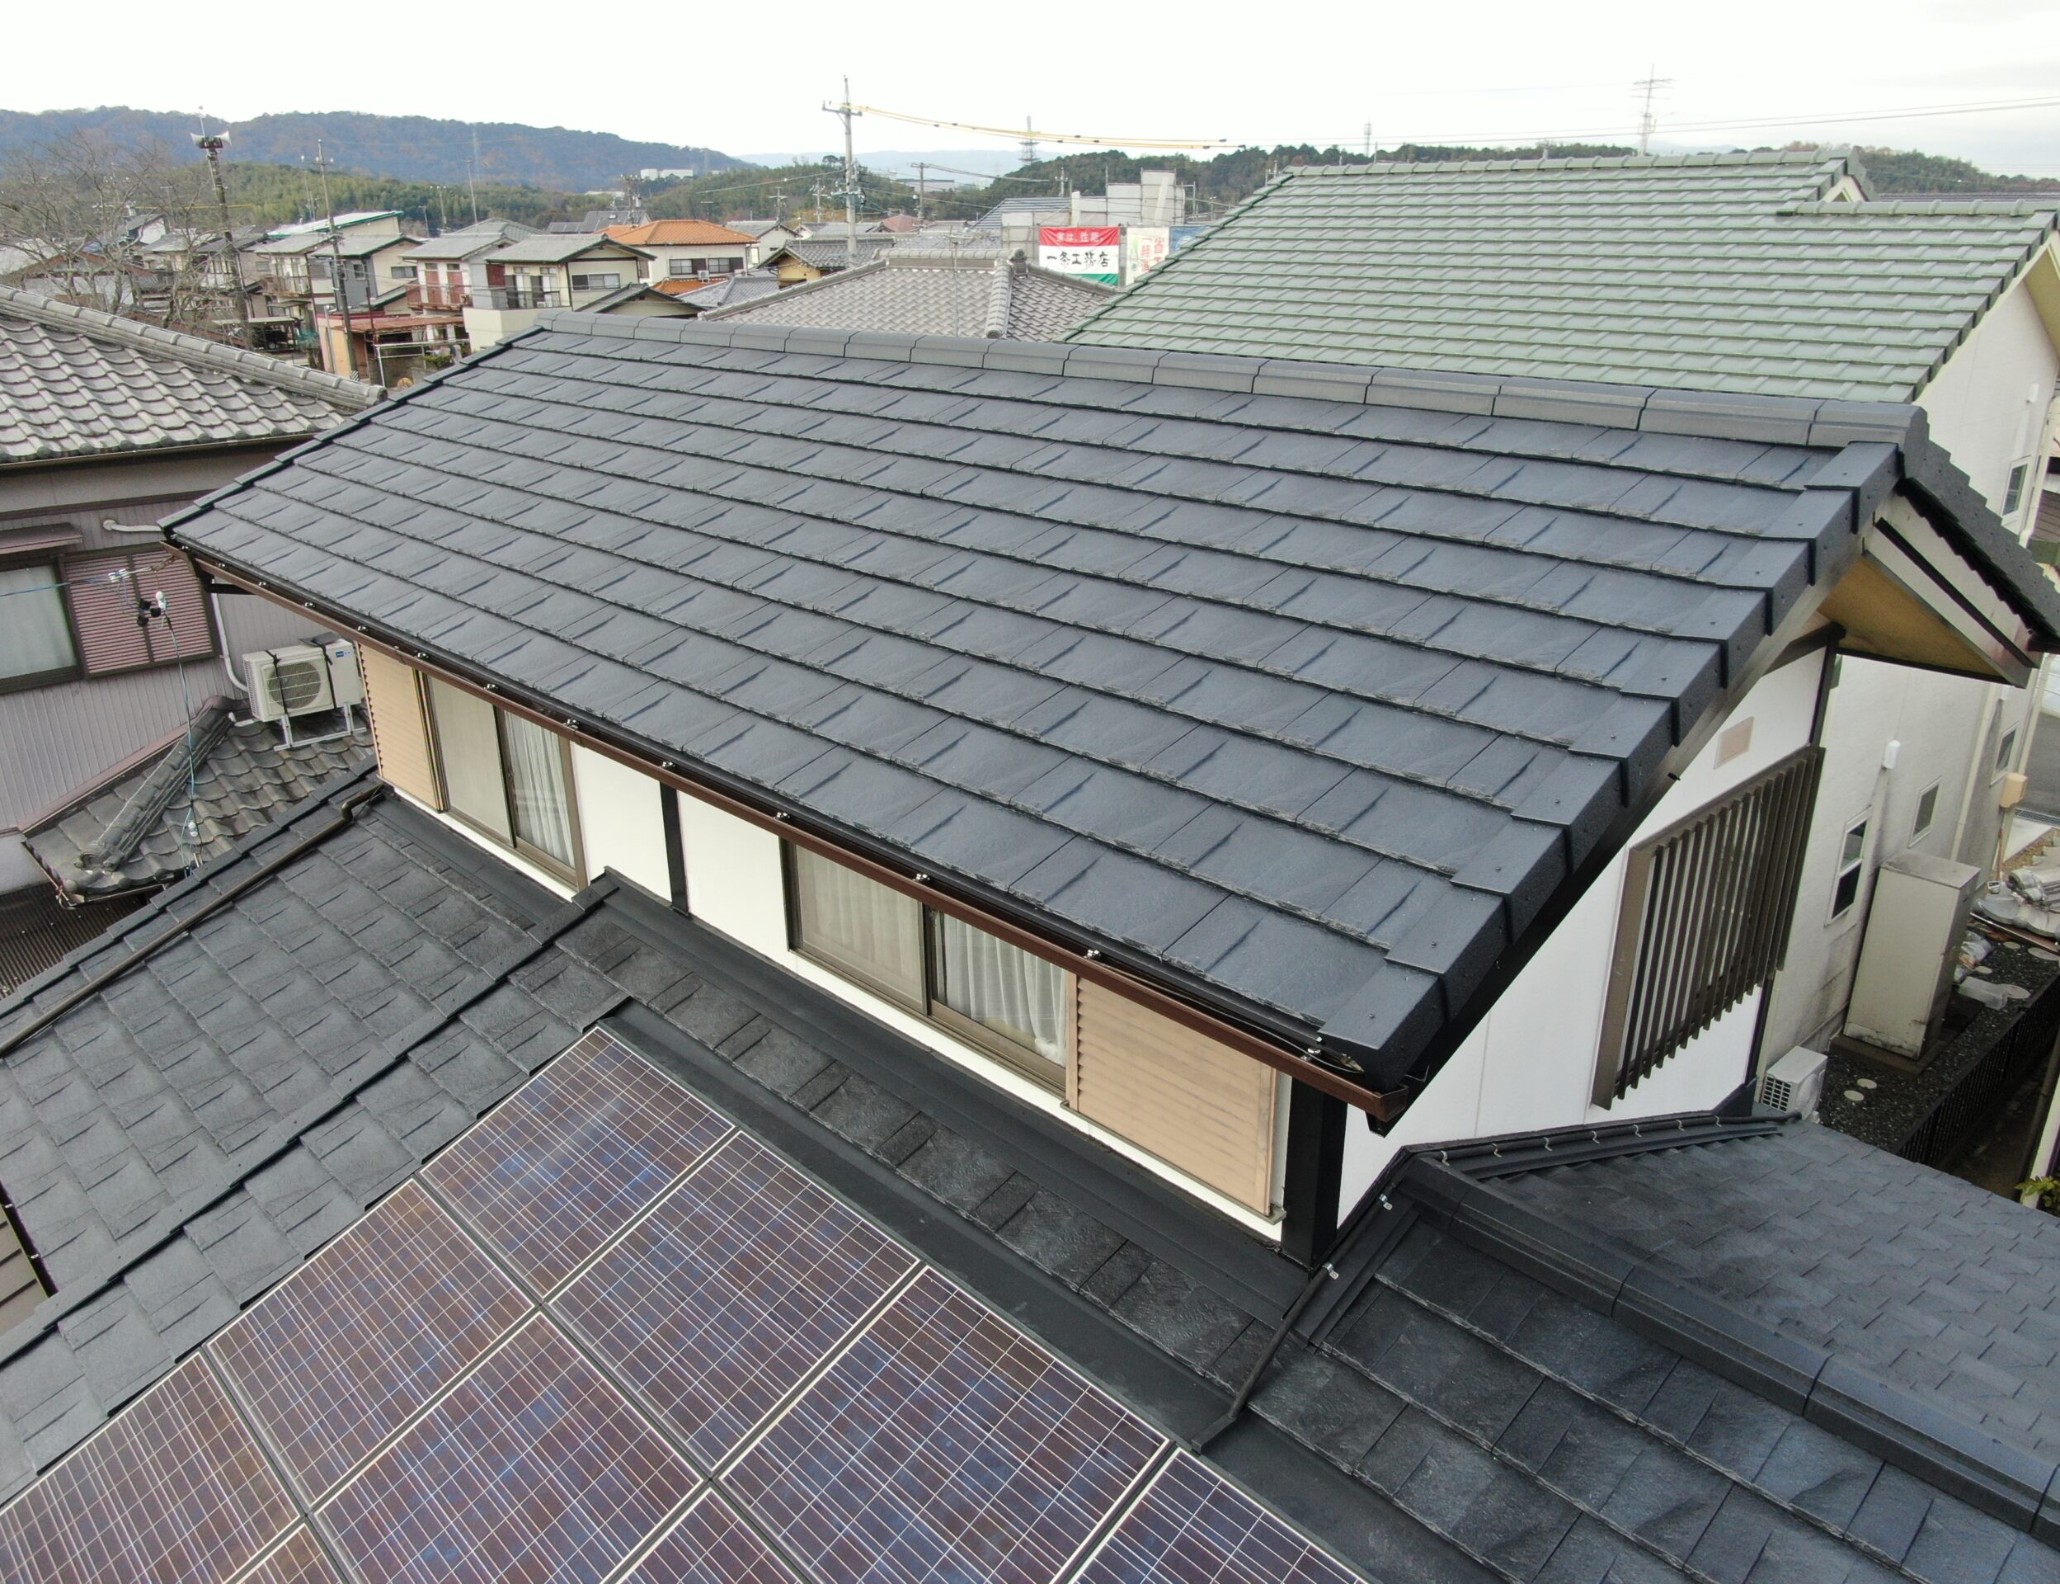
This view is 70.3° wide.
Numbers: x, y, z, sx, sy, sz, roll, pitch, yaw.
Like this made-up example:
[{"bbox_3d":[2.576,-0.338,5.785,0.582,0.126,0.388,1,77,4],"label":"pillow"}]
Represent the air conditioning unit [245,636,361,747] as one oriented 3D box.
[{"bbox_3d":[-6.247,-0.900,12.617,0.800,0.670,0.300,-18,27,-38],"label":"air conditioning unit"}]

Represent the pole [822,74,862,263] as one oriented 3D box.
[{"bbox_3d":[-5.731,-16.456,47.945,0.700,12.480,1.700,16,26,37],"label":"pole"}]

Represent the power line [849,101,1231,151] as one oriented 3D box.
[{"bbox_3d":[-0.090,-19.199,42.173,13.700,1.870,0.900,15,25,35],"label":"power line"}]

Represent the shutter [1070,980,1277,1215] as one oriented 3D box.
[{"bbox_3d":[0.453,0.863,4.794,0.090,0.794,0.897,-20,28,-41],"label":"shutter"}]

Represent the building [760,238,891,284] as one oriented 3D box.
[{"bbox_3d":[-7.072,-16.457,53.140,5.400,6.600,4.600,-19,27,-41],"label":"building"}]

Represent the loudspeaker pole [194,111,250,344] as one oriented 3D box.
[{"bbox_3d":[-34.729,-22.780,64.844,2.000,11.850,0.700,0,20,0],"label":"loudspeaker pole"}]

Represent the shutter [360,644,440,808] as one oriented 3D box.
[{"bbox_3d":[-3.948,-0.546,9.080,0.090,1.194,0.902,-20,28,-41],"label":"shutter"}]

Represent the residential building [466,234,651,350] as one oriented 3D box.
[{"bbox_3d":[-25.392,-26.302,79.634,7.700,7.438,8.100,-20,28,-41],"label":"residential building"}]

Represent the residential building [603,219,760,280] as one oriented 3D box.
[{"bbox_3d":[-24.306,-35.727,102.555,9.000,7.979,6.800,-20,28,-41],"label":"residential building"}]

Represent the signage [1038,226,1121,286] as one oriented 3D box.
[{"bbox_3d":[2.042,-22.280,61.029,3.300,2.400,0.060,0,20,2],"label":"signage"}]

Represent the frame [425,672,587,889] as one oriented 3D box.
[{"bbox_3d":[-2.990,-0.217,8.219,0.120,1.150,1.770,-19,27,-41],"label":"frame"}]

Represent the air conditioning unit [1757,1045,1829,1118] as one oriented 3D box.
[{"bbox_3d":[7.491,2.918,14.363,0.720,0.550,0.290,-19,27,-41],"label":"air conditioning unit"}]

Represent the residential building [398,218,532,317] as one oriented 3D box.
[{"bbox_3d":[-32.762,-28.891,86.344,7.000,7.535,8.300,-20,28,-41],"label":"residential building"}]

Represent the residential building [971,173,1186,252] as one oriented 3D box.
[{"bbox_3d":[2.253,-23.389,68.079,10.000,9.800,9.000,0,20,2],"label":"residential building"}]

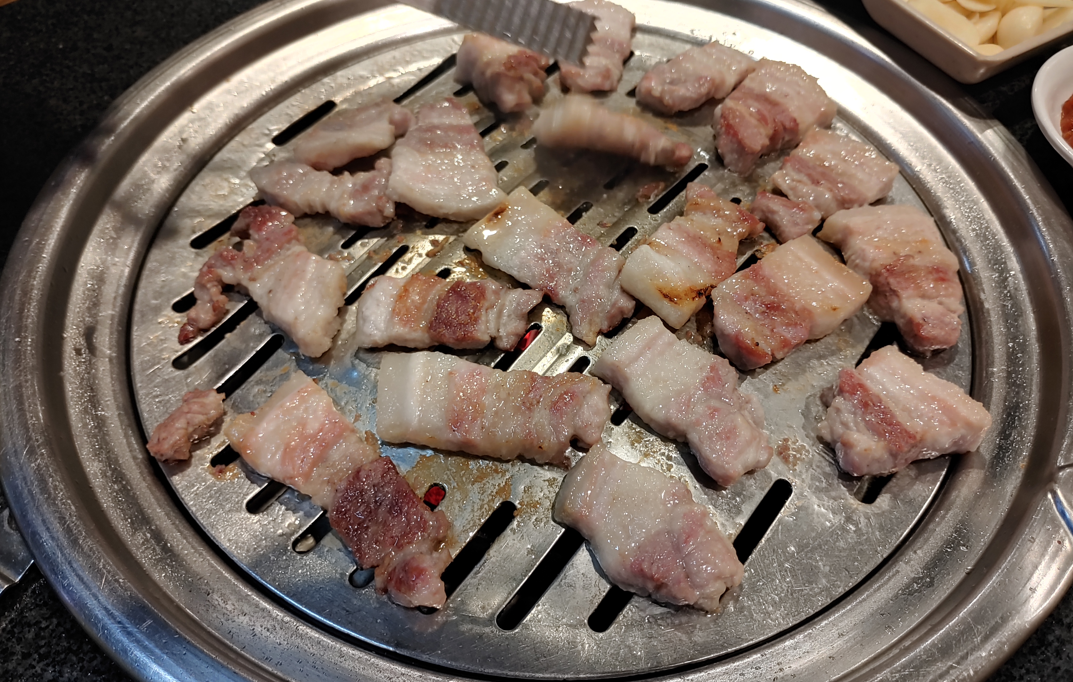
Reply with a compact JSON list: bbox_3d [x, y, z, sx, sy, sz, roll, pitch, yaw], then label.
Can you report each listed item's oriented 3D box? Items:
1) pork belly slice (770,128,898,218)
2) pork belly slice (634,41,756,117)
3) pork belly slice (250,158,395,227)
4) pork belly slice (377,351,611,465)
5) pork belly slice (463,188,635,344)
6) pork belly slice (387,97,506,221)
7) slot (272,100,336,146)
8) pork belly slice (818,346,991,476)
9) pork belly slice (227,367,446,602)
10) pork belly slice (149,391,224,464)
[{"bbox_3d":[0.112,-0.065,0.300,0.037,0.013,0.033,-34,60,-23],"label":"pork belly slice"},{"bbox_3d":[0.069,-0.113,0.352,0.048,0.018,0.022,-24,58,-18],"label":"pork belly slice"},{"bbox_3d":[-0.076,-0.057,0.293,0.047,0.012,0.025,10,54,6],"label":"pork belly slice"},{"bbox_3d":[-0.013,0.018,0.237,0.068,0.011,0.029,6,53,4],"label":"pork belly slice"},{"bbox_3d":[0.007,-0.028,0.272,0.031,0.010,0.063,-37,62,-25],"label":"pork belly slice"},{"bbox_3d":[-0.037,-0.070,0.303,0.035,0.012,0.057,-16,55,-12],"label":"pork belly slice"},{"bbox_3d":[-0.099,-0.093,0.346,0.007,0.004,0.034,37,61,22],"label":"slot"},{"bbox_3d":[0.112,0.025,0.252,0.041,0.021,0.038,-25,59,-19],"label":"pork belly slice"},{"bbox_3d":[-0.055,0.044,0.238,0.087,0.013,0.027,38,61,23],"label":"pork belly slice"},{"bbox_3d":[-0.102,0.023,0.234,0.011,0.010,0.022,18,55,13],"label":"pork belly slice"}]

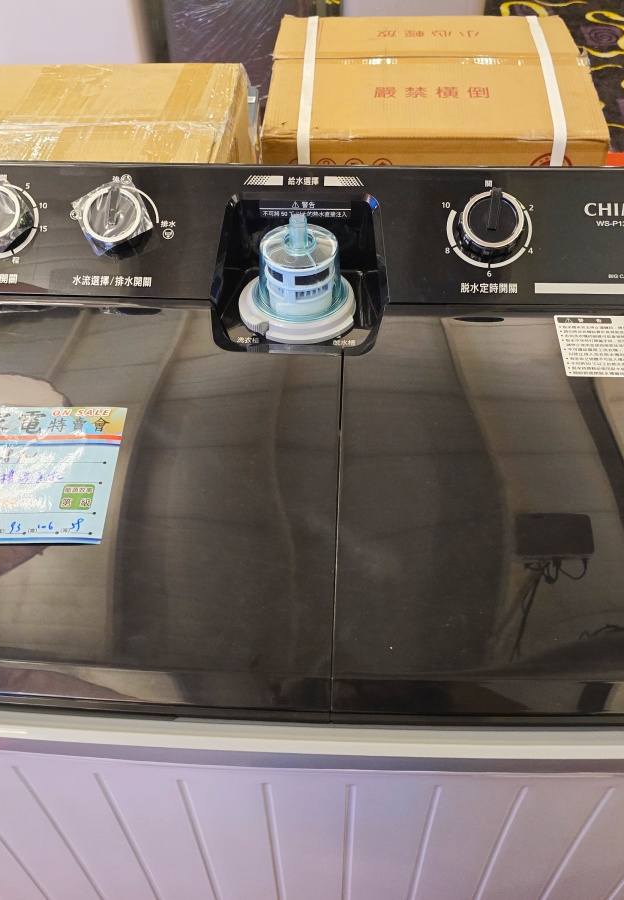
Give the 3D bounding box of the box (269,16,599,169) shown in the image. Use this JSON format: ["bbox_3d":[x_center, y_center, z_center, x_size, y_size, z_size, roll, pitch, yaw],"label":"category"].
[{"bbox_3d":[0.206,-0.351,1.718,0.527,0.897,0.515,1,47,3],"label":"box"}]

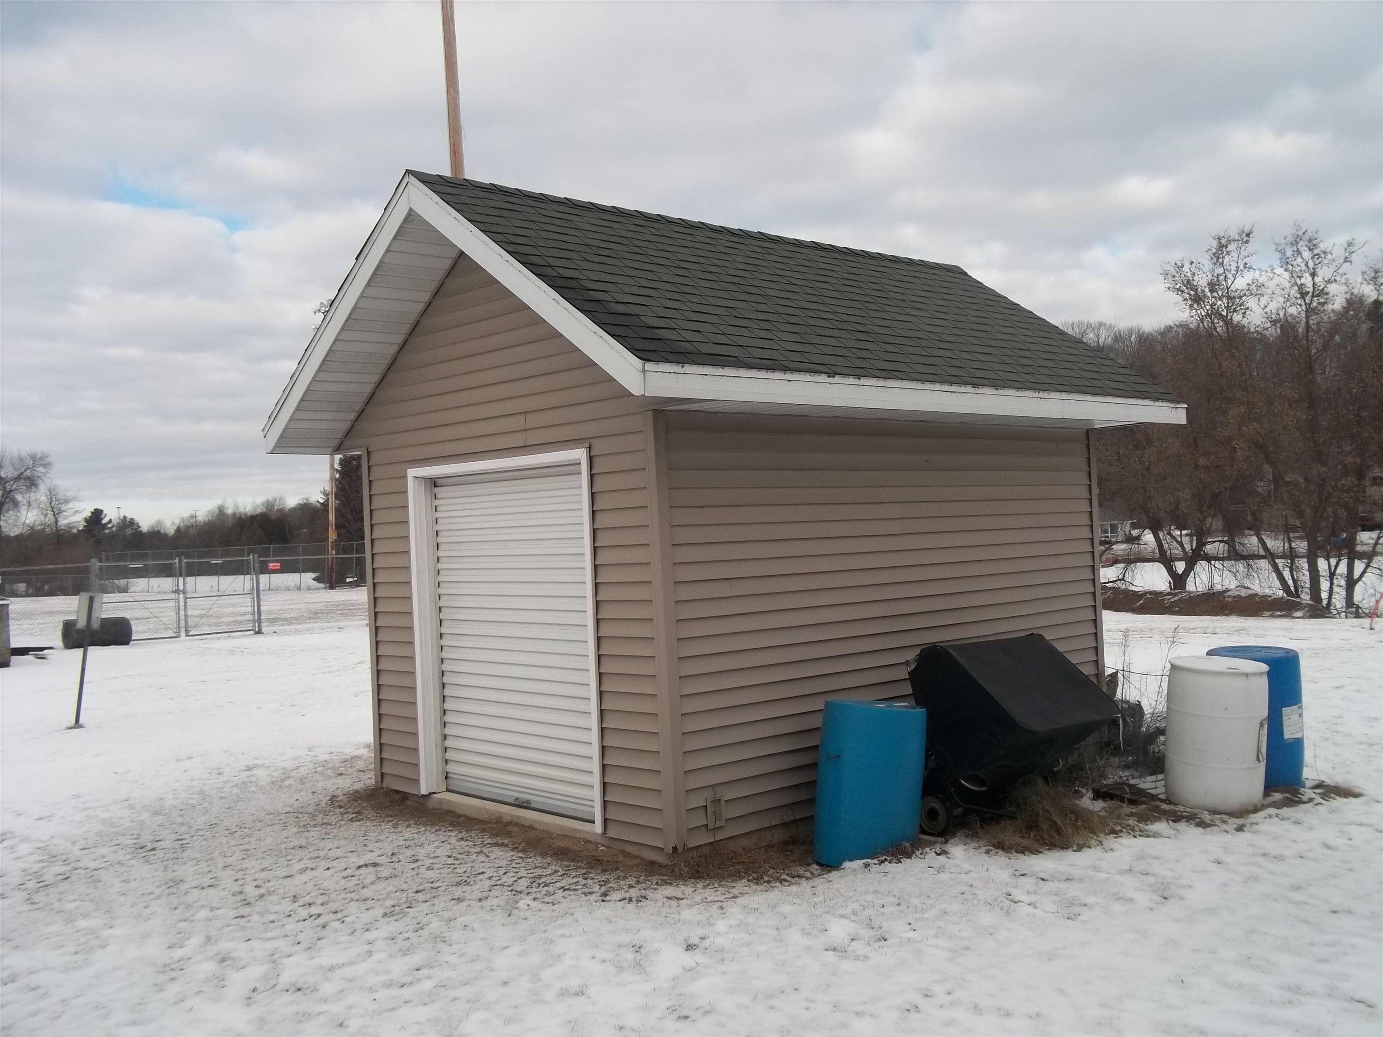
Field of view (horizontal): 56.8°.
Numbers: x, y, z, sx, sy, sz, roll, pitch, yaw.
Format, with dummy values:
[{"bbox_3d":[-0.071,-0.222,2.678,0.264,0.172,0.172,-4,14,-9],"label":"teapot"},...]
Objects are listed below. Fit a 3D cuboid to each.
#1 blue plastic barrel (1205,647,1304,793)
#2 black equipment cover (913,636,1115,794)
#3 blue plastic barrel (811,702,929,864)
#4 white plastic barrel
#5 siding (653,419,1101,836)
[{"bbox_3d":[3.690,1.318,8.410,0.590,0.885,0.590,-1,0,-44],"label":"blue plastic barrel"},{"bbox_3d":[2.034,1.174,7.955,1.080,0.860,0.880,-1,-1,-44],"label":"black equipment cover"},{"bbox_3d":[0.992,1.478,7.115,0.585,0.880,0.585,4,-3,0],"label":"blue plastic barrel"},{"bbox_3d":[3.290,1.349,8.020,0.590,0.885,0.590,-1,3,-44],"label":"white plastic barrel"},{"bbox_3d":[1.509,0.542,8.442,4.620,2.380,0.100,-1,-1,-44],"label":"siding"}]

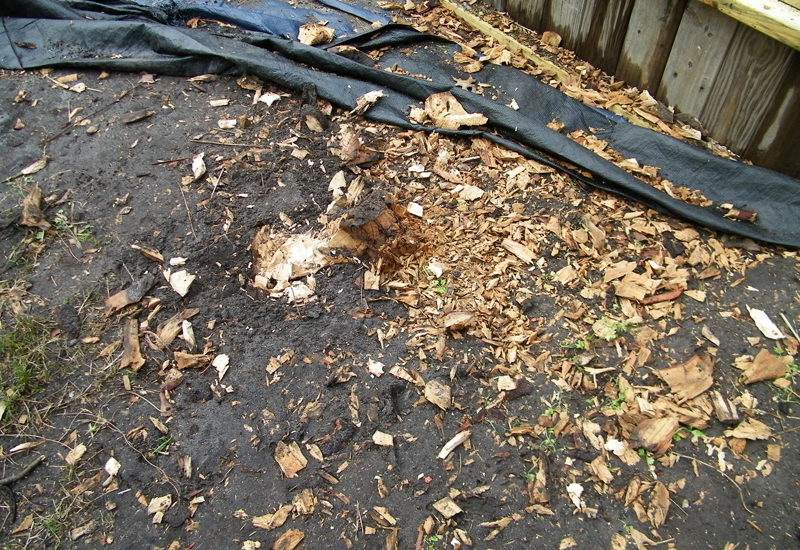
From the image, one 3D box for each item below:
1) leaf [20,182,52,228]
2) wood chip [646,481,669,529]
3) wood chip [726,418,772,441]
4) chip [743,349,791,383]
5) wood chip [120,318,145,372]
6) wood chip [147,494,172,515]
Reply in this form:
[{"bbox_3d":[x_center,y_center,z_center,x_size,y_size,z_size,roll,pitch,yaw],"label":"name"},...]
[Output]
[{"bbox_3d":[-1.059,-0.197,1.877,0.072,0.046,0.155,-15,51,-12],"label":"leaf"},{"bbox_3d":[0.490,0.432,1.222,0.036,0.015,0.087,13,49,12],"label":"wood chip"},{"bbox_3d":[0.755,0.335,1.409,0.094,0.018,0.052,3,49,3],"label":"wood chip"},{"bbox_3d":[0.857,0.212,1.511,0.127,0.027,0.071,-16,51,-13],"label":"chip"},{"bbox_3d":[-0.652,0.167,1.571,0.057,0.022,0.158,-13,50,-11],"label":"wood chip"},{"bbox_3d":[-0.461,0.442,1.241,0.044,0.013,0.031,-16,53,-10],"label":"wood chip"}]

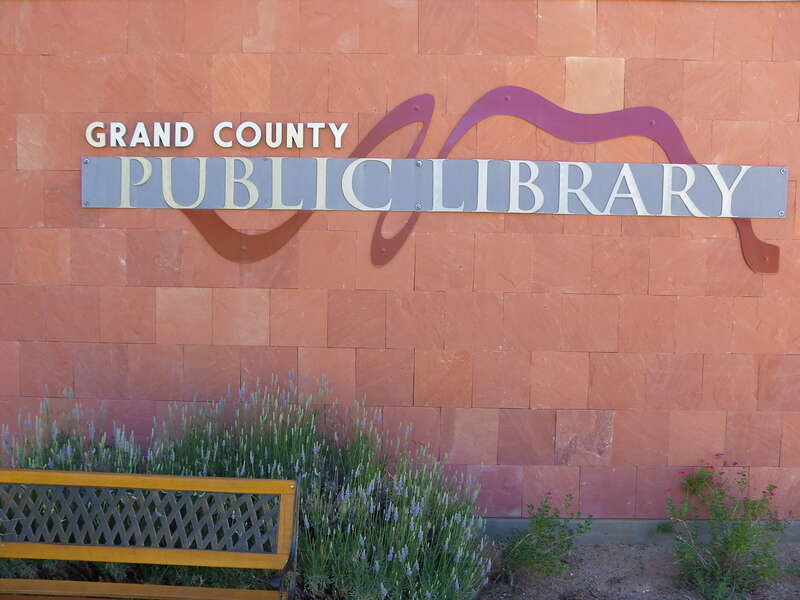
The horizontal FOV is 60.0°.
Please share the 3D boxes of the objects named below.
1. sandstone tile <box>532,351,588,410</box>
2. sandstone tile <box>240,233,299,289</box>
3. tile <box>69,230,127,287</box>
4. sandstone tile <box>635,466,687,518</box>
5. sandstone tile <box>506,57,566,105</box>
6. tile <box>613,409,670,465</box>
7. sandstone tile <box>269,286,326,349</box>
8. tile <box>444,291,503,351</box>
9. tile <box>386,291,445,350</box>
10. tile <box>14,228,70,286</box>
[{"bbox_3d":[0.845,0.423,3.661,0.305,0.305,0.025,1,4,1],"label":"sandstone tile"},{"bbox_3d":[-0.683,-0.213,3.647,0.305,0.305,0.025,1,4,1],"label":"sandstone tile"},{"bbox_3d":[-1.588,-0.225,3.673,0.305,0.305,0.030,1,4,1],"label":"tile"},{"bbox_3d":[1.394,1.029,3.725,0.295,0.285,0.030,1,4,1],"label":"sandstone tile"},{"bbox_3d":[0.700,-1.098,3.570,0.304,0.304,0.030,1,4,1],"label":"sandstone tile"},{"bbox_3d":[1.281,0.737,3.708,0.305,0.305,0.030,1,4,1],"label":"tile"},{"bbox_3d":[-0.541,0.091,3.675,0.304,0.304,0.030,1,4,1],"label":"sandstone tile"},{"bbox_3d":[0.389,0.107,3.681,0.305,0.305,0.030,1,4,1],"label":"tile"},{"bbox_3d":[0.078,0.107,3.665,0.305,0.305,0.030,1,4,1],"label":"tile"},{"bbox_3d":[-1.902,-0.232,3.693,0.305,0.305,0.030,1,4,1],"label":"tile"}]

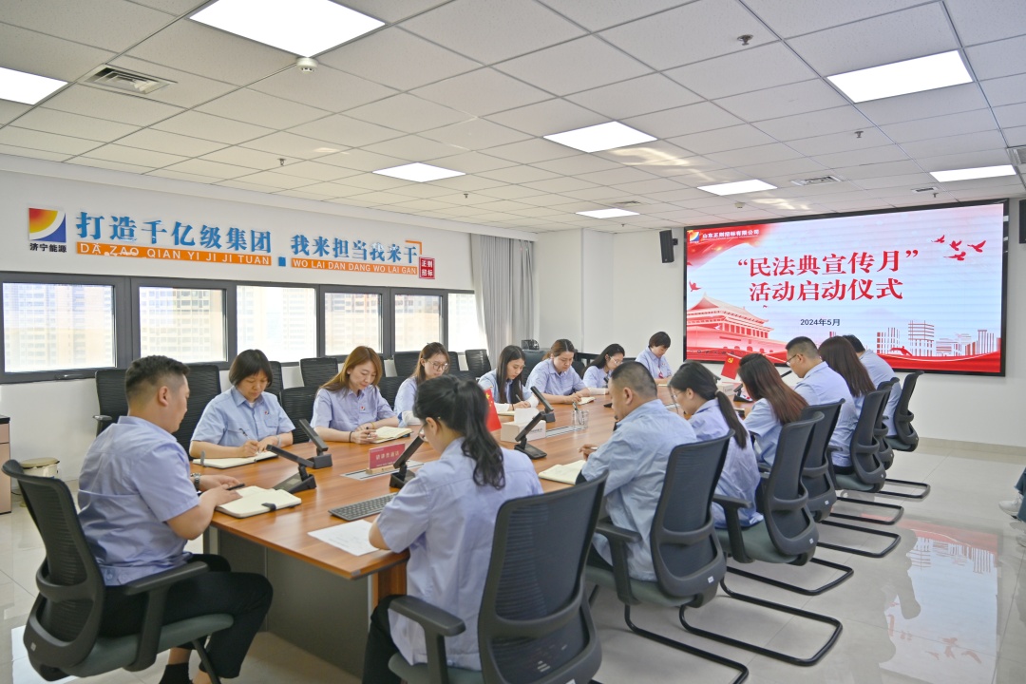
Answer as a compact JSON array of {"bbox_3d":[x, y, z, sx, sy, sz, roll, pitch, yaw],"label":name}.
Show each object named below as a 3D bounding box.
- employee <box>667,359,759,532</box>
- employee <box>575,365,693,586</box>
[{"bbox_3d":[0.900,0.702,3.350,0.700,1.225,0.480,2,3,40],"label":"employee"},{"bbox_3d":[0.431,0.702,2.816,0.740,1.265,0.540,2,3,40],"label":"employee"}]

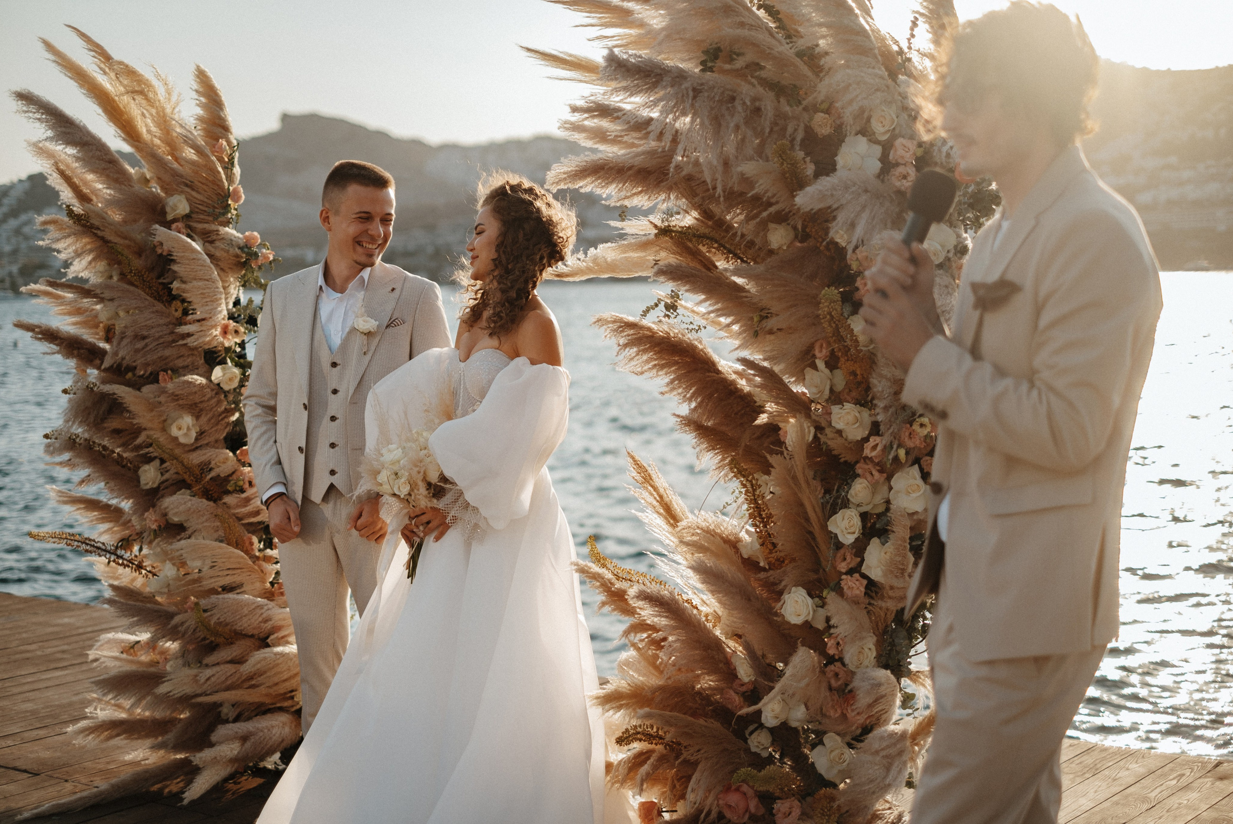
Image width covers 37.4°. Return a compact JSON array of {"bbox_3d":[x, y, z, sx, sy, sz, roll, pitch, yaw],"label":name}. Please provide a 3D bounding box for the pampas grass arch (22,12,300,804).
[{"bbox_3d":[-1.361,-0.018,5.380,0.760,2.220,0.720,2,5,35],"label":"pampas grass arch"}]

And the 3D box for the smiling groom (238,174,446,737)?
[{"bbox_3d":[-0.685,0.244,4.650,0.550,1.800,0.350,1,5,22],"label":"smiling groom"}]

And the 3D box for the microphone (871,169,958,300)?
[{"bbox_3d":[0.436,-0.246,2.750,0.058,0.250,0.058,24,-6,0],"label":"microphone"}]

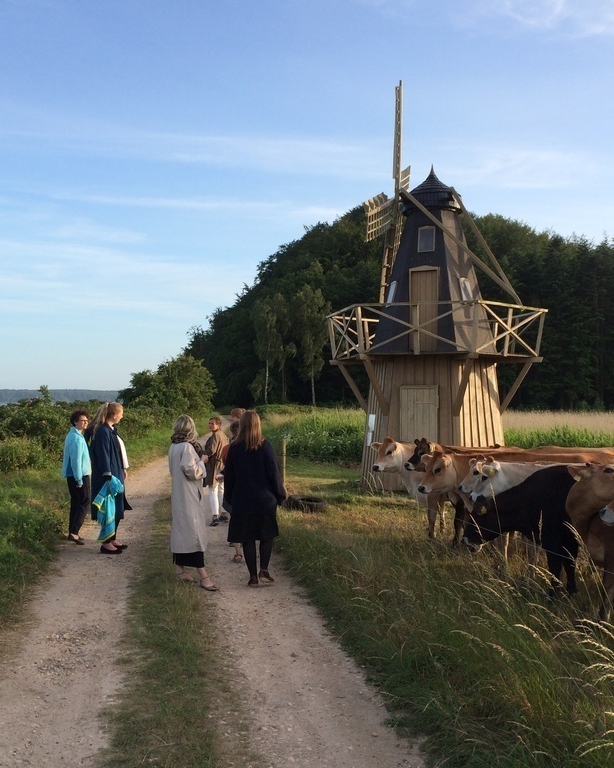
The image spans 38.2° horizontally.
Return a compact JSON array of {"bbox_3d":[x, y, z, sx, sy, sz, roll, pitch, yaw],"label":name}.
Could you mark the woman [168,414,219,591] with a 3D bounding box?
[{"bbox_3d":[-1.070,1.081,8.394,0.440,1.630,0.480,1,-1,-35],"label":"woman"}]

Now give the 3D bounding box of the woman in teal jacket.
[{"bbox_3d":[-2.790,1.118,10.764,0.360,1.640,0.430,0,-1,15],"label":"woman in teal jacket"}]

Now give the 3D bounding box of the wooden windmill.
[{"bbox_3d":[2.620,-1.978,18.471,4.600,8.100,4.500,0,-1,19],"label":"wooden windmill"}]

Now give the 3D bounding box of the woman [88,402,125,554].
[{"bbox_3d":[-2.310,1.068,10.215,0.440,1.720,0.500,0,-1,-9],"label":"woman"}]

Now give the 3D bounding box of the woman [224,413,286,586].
[{"bbox_3d":[-0.495,1.067,8.414,0.560,1.660,0.420,0,-1,-7],"label":"woman"}]

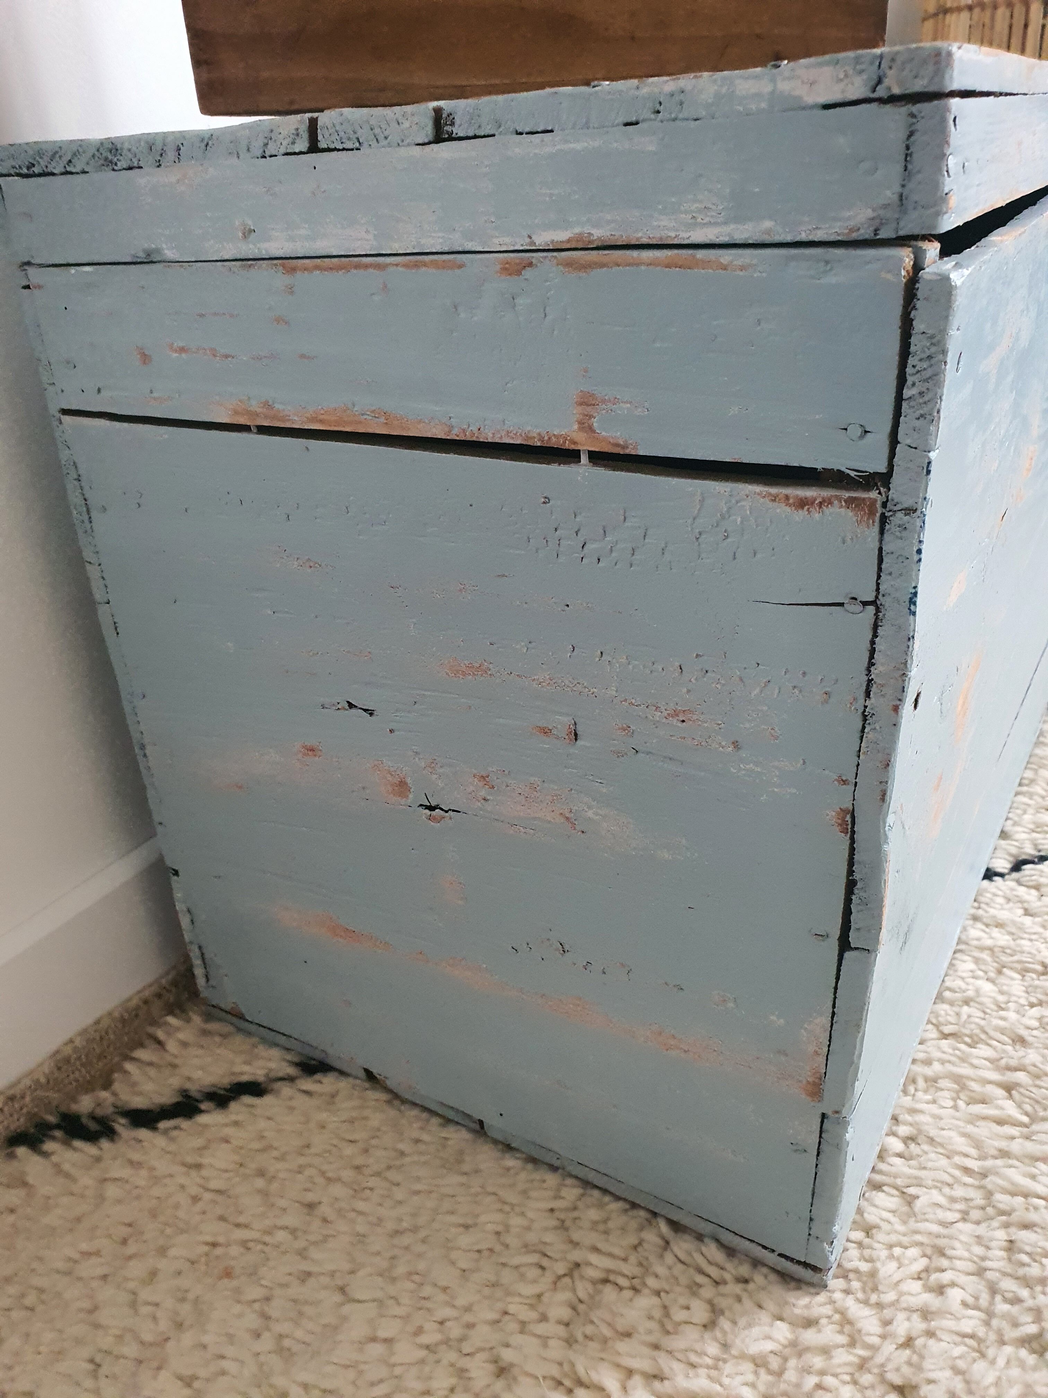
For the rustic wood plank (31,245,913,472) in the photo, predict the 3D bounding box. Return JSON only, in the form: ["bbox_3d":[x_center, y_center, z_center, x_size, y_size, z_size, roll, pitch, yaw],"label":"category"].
[{"bbox_3d":[-0.058,-0.147,0.439,0.419,0.070,0.015,12,30,28],"label":"rustic wood plank"}]

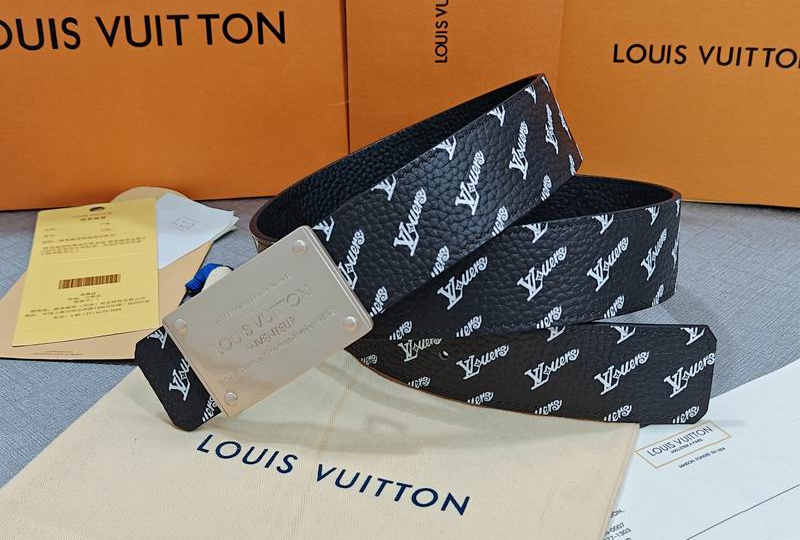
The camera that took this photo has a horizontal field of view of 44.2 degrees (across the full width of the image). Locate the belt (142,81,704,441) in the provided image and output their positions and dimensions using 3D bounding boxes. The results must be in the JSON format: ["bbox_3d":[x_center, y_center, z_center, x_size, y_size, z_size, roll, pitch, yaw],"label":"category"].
[{"bbox_3d":[0.012,-0.017,0.415,0.231,0.115,0.147,0,29,0],"label":"belt"}]

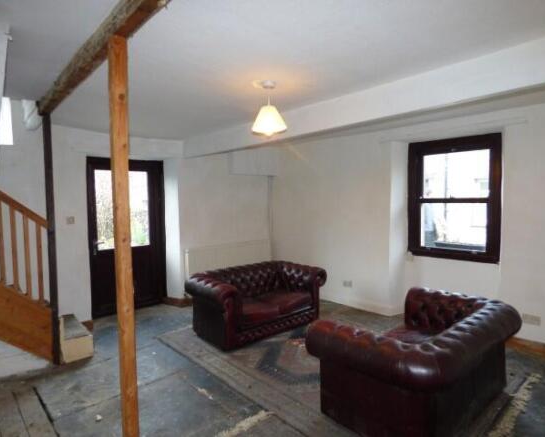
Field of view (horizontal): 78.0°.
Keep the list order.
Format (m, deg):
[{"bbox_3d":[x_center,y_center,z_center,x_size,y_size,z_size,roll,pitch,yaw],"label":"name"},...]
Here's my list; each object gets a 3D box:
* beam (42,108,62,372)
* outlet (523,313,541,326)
[{"bbox_3d":[-2.087,0.223,3.167,0.065,2.330,0.065,3,4,44],"label":"beam"},{"bbox_3d":[2.603,1.008,3.371,0.146,0.088,0.012,3,4,44],"label":"outlet"}]

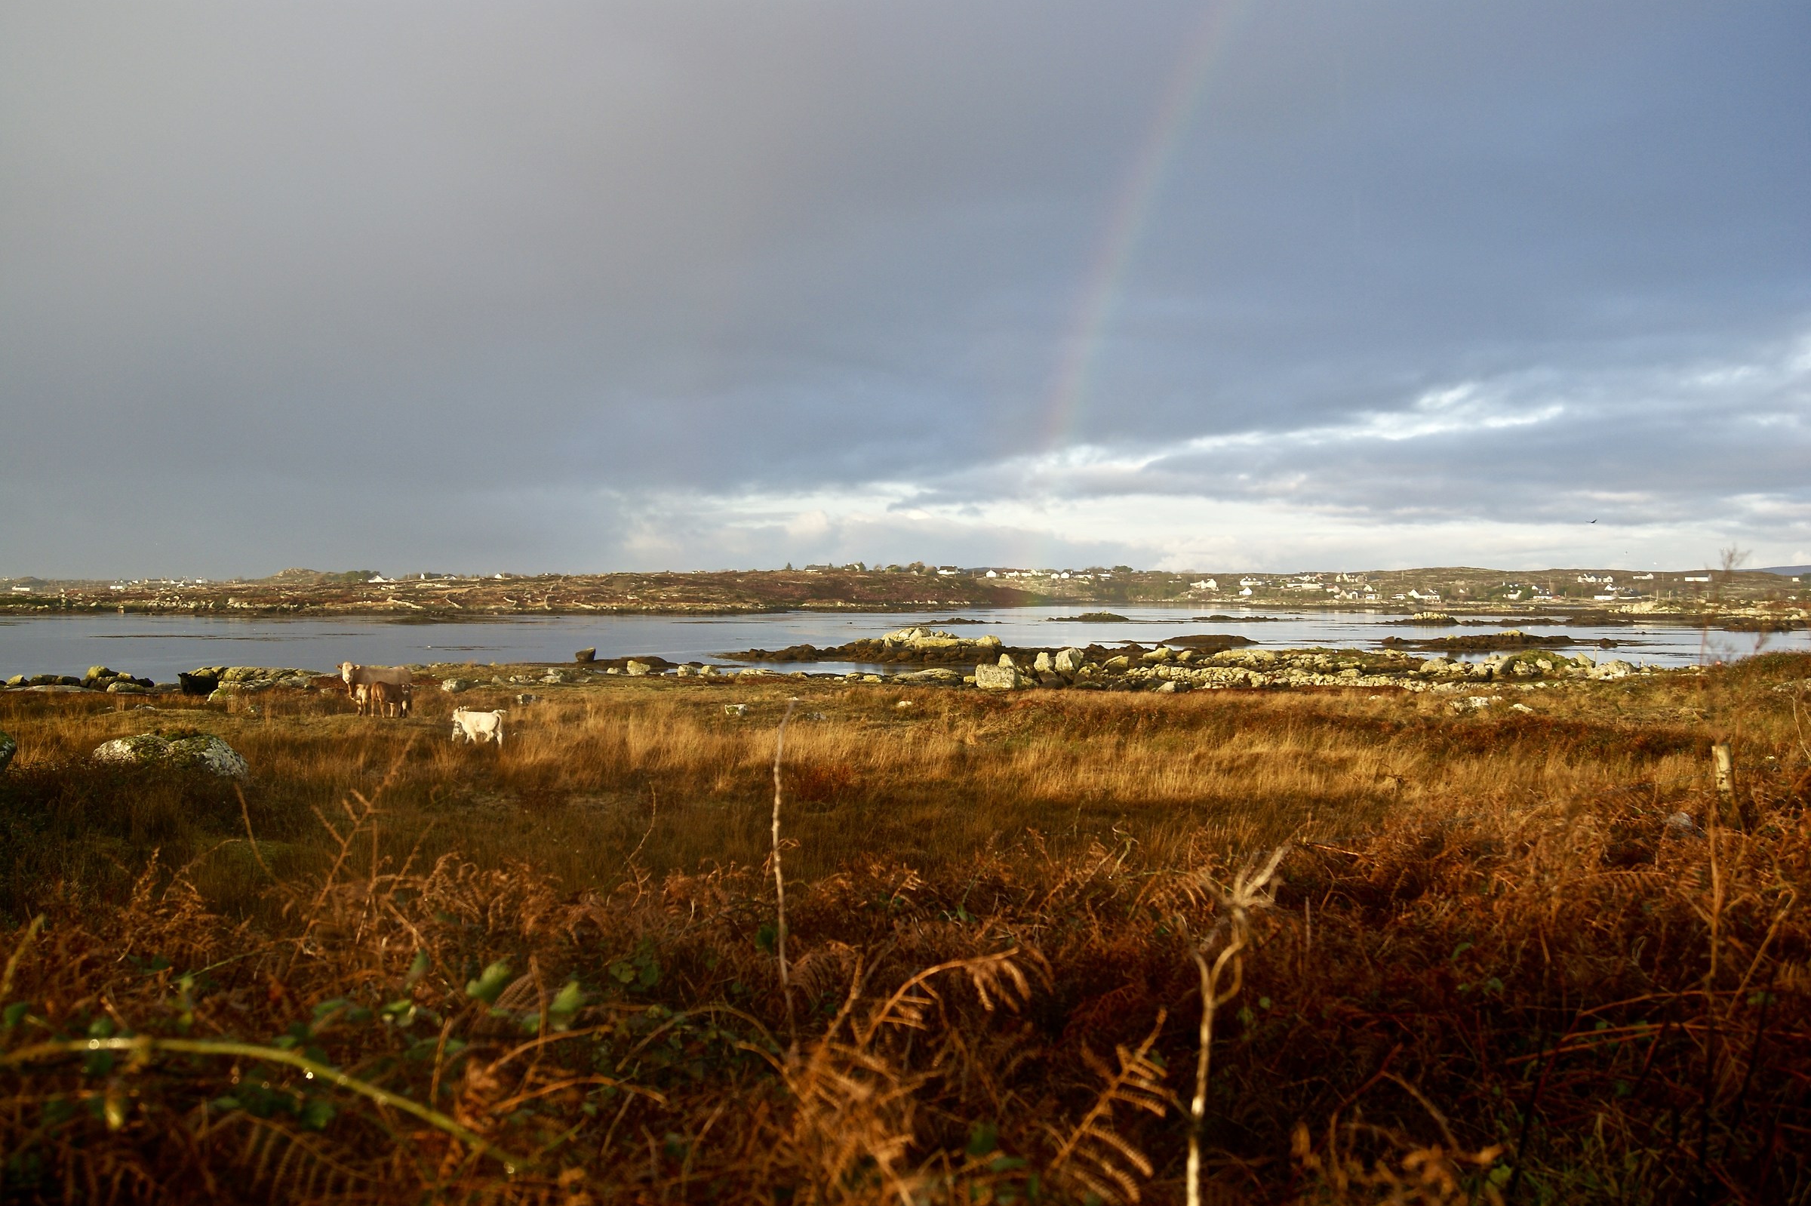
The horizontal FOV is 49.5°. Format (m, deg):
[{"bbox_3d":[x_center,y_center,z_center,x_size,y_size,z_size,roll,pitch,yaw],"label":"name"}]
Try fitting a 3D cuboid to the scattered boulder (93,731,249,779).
[{"bbox_3d":[-14.207,2.941,38.000,2.950,0.980,2.000,0,0,-20],"label":"scattered boulder"}]

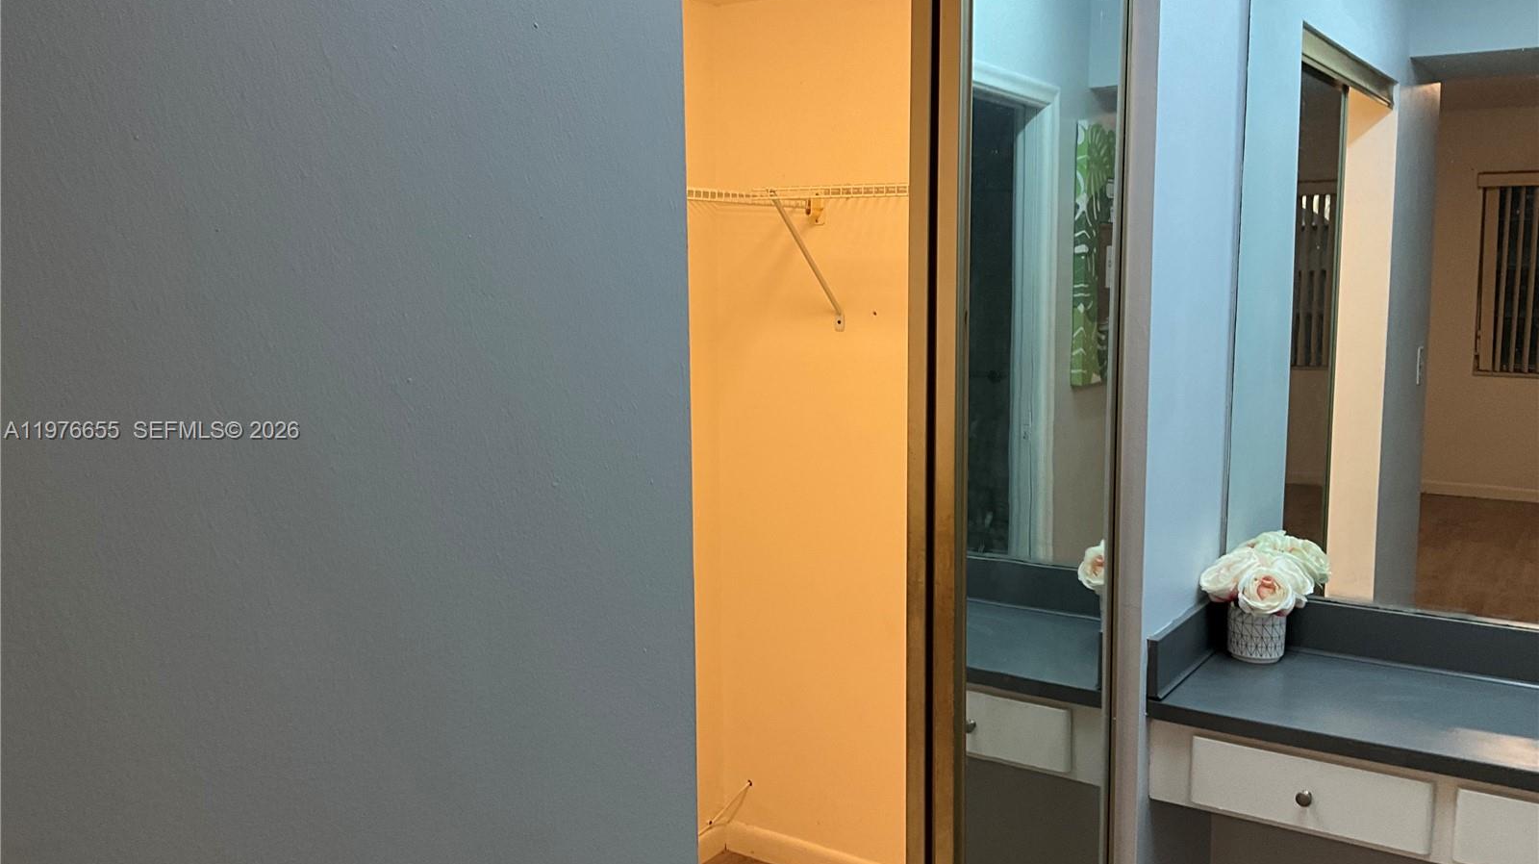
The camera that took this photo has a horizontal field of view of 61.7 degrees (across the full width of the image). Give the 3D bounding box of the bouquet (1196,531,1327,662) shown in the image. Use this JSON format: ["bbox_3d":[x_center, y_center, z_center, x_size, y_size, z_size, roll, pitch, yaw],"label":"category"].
[{"bbox_3d":[0.925,0.322,2.432,0.188,0.214,0.180,5,9,34],"label":"bouquet"}]

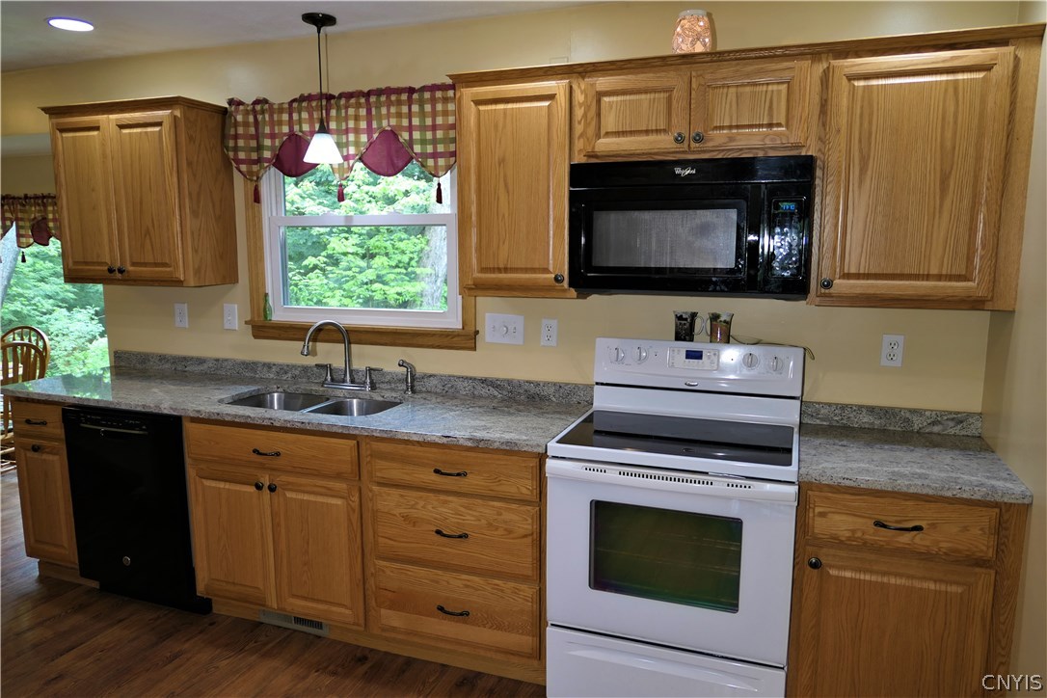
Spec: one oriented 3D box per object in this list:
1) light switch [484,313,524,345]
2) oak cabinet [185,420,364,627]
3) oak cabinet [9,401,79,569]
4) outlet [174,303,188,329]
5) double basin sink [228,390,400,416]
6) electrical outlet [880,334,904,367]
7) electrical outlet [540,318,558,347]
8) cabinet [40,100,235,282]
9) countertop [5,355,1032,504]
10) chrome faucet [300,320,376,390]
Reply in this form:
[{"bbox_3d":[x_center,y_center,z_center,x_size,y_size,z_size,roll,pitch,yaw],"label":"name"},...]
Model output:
[{"bbox_3d":[-0.080,-0.079,2.879,0.168,0.123,0.015,3,9,18],"label":"light switch"},{"bbox_3d":[-0.843,0.639,2.921,0.790,0.795,0.630,3,9,18],"label":"oak cabinet"},{"bbox_3d":[-2.065,0.585,3.419,0.321,0.832,0.606,3,9,19],"label":"oak cabinet"},{"bbox_3d":[-1.682,-0.162,3.419,0.076,0.116,0.009,3,9,18],"label":"outlet"},{"bbox_3d":[-0.852,0.315,2.880,0.715,0.190,0.370,3,9,18],"label":"double basin sink"},{"bbox_3d":[1.302,0.008,2.459,0.071,0.115,0.008,3,9,19],"label":"electrical outlet"},{"bbox_3d":[0.106,-0.066,2.874,0.071,0.115,0.008,3,9,19],"label":"electrical outlet"},{"bbox_3d":[-1.808,-0.715,3.291,0.823,0.809,0.323,3,9,19],"label":"cabinet"},{"bbox_3d":[-0.385,0.208,2.754,3.887,0.122,0.631,3,9,19],"label":"countertop"},{"bbox_3d":[-0.823,0.041,3.040,0.268,0.303,0.242,3,9,19],"label":"chrome faucet"}]

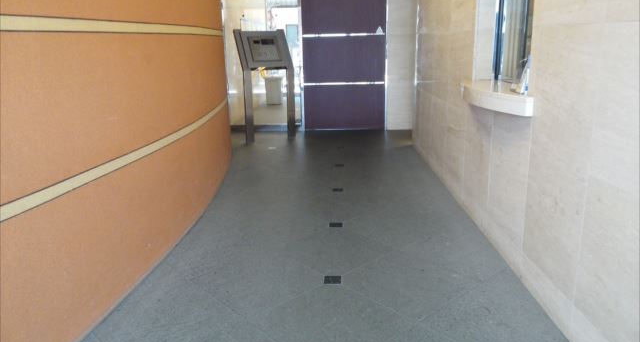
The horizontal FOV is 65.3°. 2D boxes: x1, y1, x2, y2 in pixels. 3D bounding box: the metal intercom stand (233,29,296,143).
[{"bbox_3d":[-0.713,-1.117,6.566,0.750,1.420,0.290,-11,18,-33],"label":"metal intercom stand"}]

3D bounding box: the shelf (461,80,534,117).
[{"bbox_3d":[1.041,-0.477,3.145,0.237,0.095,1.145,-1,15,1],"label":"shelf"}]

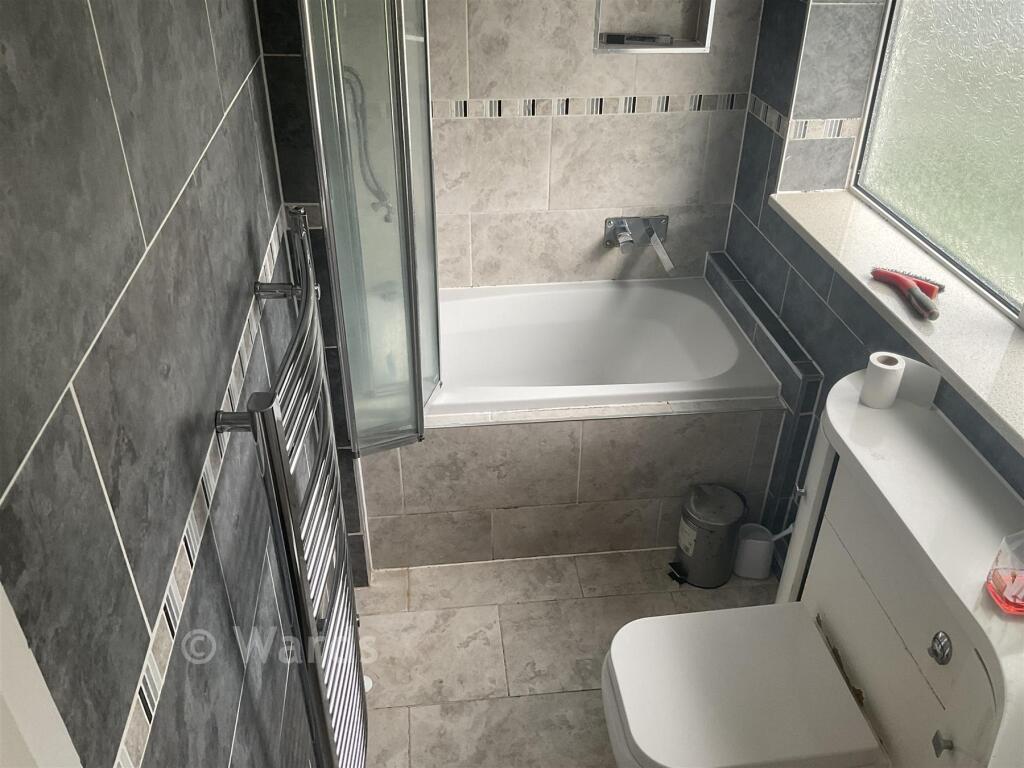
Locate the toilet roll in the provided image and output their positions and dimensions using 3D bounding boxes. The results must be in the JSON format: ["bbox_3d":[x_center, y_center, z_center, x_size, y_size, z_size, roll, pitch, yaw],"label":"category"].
[{"bbox_3d":[0.762,-0.008,1.766,0.069,0.097,0.068,1,33,0],"label":"toilet roll"}]

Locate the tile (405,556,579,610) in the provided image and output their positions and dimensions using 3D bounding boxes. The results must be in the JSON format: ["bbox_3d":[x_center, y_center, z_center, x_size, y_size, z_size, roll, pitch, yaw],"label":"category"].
[{"bbox_3d":[-0.050,0.588,2.526,0.502,0.010,0.174,-3,33,-6],"label":"tile"}]

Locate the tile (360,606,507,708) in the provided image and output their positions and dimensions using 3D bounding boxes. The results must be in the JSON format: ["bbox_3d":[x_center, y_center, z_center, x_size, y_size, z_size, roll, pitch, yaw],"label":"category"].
[{"bbox_3d":[-0.247,0.731,2.298,0.449,0.010,0.308,-3,33,-6],"label":"tile"}]

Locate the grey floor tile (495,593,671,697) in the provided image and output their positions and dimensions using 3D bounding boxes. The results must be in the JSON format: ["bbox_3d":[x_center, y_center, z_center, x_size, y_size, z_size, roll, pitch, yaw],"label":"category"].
[{"bbox_3d":[0.228,0.705,2.347,0.501,0.010,0.308,-3,33,-6],"label":"grey floor tile"}]

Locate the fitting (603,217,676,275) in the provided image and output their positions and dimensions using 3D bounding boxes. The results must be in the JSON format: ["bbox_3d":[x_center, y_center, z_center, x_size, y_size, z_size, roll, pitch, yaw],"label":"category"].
[{"bbox_3d":[0.421,-0.458,2.784,0.216,0.130,0.148,-3,33,-6],"label":"fitting"}]

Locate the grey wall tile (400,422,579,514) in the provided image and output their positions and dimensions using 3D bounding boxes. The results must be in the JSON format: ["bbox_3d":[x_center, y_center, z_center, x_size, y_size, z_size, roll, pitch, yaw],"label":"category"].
[{"bbox_3d":[-0.056,0.239,2.412,0.501,0.292,0.010,-3,33,-6],"label":"grey wall tile"}]

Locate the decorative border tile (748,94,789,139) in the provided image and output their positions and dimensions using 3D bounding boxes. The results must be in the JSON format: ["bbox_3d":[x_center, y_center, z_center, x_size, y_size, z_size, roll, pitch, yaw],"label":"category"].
[{"bbox_3d":[0.752,-0.787,2.519,0.010,0.055,0.315,-3,33,-6],"label":"decorative border tile"}]

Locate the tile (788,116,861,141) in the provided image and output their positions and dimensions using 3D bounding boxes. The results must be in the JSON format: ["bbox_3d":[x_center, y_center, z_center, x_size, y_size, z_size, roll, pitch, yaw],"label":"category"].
[{"bbox_3d":[0.870,-0.714,2.399,0.205,0.053,0.010,-3,33,-6],"label":"tile"}]

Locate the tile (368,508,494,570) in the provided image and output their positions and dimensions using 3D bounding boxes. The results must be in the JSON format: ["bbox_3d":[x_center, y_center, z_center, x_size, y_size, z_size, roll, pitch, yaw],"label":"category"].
[{"bbox_3d":[-0.235,0.459,2.527,0.360,0.198,0.010,-3,33,-6],"label":"tile"}]

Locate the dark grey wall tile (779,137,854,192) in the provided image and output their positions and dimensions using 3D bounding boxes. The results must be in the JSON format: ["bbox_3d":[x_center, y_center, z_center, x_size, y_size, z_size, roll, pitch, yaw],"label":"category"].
[{"bbox_3d":[0.870,-0.626,2.456,0.207,0.153,0.010,-3,33,-6],"label":"dark grey wall tile"}]

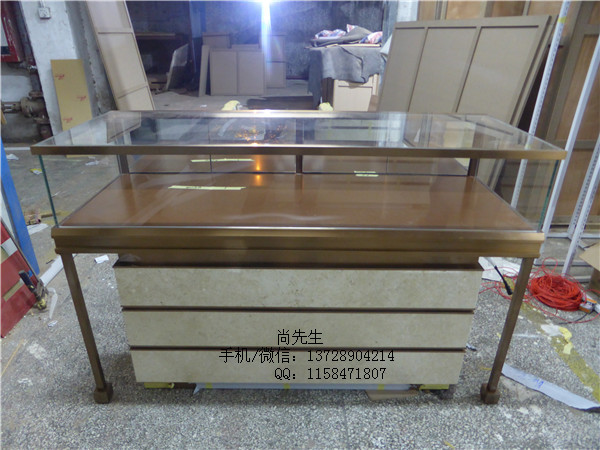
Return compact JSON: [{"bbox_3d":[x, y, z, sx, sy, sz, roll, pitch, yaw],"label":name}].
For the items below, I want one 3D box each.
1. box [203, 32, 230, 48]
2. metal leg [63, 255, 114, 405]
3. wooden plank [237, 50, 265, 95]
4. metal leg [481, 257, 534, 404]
[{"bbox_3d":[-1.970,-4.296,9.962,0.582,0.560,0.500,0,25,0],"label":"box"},{"bbox_3d":[-0.756,0.382,1.486,0.052,0.637,0.052,0,25,0],"label":"metal leg"},{"bbox_3d":[-1.046,-3.231,8.860,0.575,0.898,0.040,0,15,0],"label":"wooden plank"},{"bbox_3d":[0.744,0.395,1.497,0.052,0.637,0.052,0,25,0],"label":"metal leg"}]

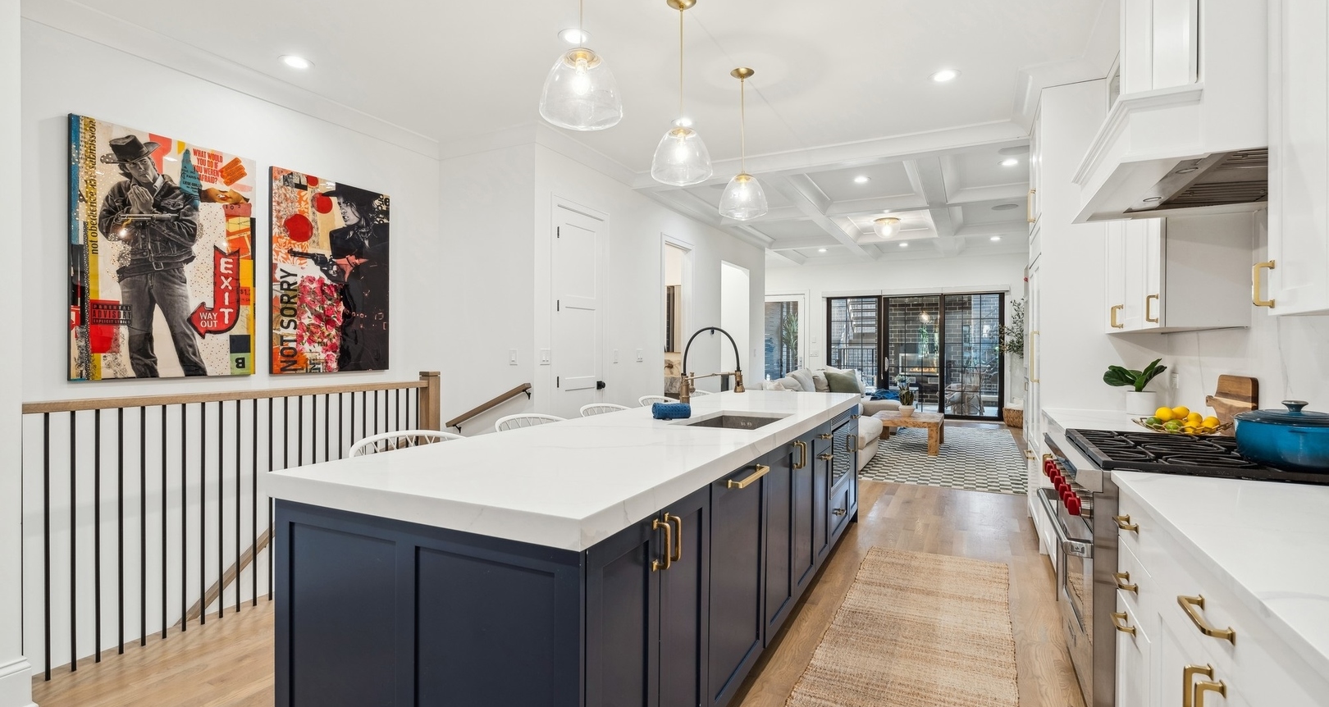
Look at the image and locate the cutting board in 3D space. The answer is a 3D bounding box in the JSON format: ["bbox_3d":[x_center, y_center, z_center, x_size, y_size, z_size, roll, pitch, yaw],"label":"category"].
[{"bbox_3d":[2.469,0.226,2.580,0.030,0.260,0.450,3,1,27],"label":"cutting board"}]

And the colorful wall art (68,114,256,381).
[{"bbox_3d":[-2.824,-0.544,3.399,0.040,1.370,0.880,0,1,27],"label":"colorful wall art"}]

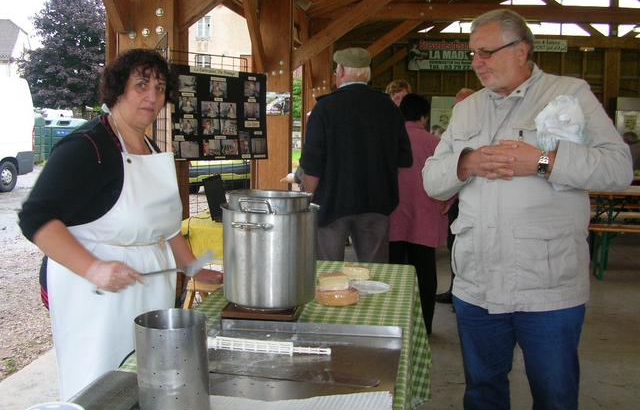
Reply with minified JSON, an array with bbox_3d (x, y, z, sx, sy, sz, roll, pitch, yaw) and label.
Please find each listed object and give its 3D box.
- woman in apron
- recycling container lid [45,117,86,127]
[{"bbox_3d":[-0.620,0.354,2.086,0.500,1.660,0.560,7,11,43],"label":"woman in apron"},{"bbox_3d":[-8.816,-2.847,22.328,1.850,0.360,1.200,-1,7,-15],"label":"recycling container lid"}]

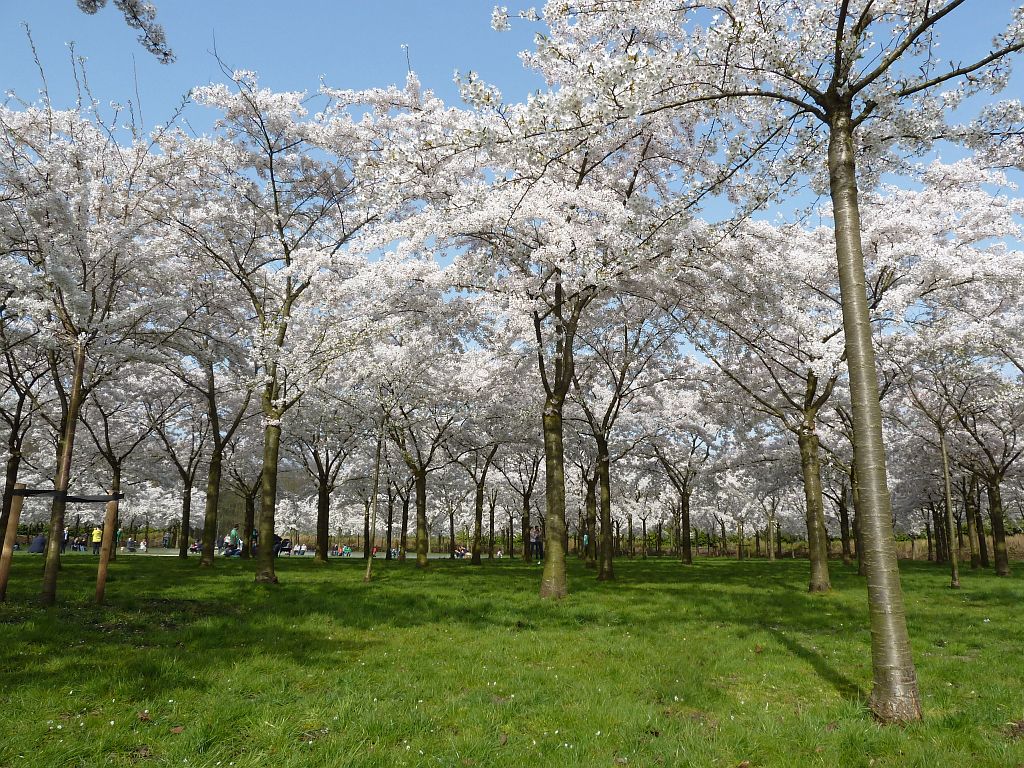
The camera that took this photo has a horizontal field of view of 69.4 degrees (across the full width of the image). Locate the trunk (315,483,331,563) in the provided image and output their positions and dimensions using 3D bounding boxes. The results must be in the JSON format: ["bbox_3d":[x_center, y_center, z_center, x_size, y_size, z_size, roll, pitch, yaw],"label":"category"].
[{"bbox_3d":[-8.059,5.881,31.453,0.472,3.273,0.472,3,-12,-14],"label":"trunk"}]

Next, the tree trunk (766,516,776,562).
[{"bbox_3d":[11.781,7.005,33.509,0.216,1.971,0.216,-4,-12,19],"label":"tree trunk"}]

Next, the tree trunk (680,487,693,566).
[{"bbox_3d":[6.972,5.688,29.506,0.326,2.932,0.326,-3,-12,13],"label":"tree trunk"}]

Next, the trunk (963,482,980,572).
[{"bbox_3d":[16.760,5.137,26.887,0.342,3.092,0.342,-7,-14,31],"label":"trunk"}]

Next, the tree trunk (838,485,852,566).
[{"bbox_3d":[12.973,5.515,28.812,0.280,3.018,0.280,-5,-13,23],"label":"tree trunk"}]

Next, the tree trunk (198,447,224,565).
[{"bbox_3d":[-10.910,4.510,27.015,0.439,4.174,0.439,5,-12,-21],"label":"tree trunk"}]

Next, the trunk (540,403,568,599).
[{"bbox_3d":[0.795,2.167,14.085,0.426,3.645,0.426,-1,-12,3],"label":"trunk"}]

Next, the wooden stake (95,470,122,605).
[{"bbox_3d":[-6.863,2.726,12.527,0.163,1.897,0.163,6,-13,-28],"label":"wooden stake"}]

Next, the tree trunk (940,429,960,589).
[{"bbox_3d":[9.875,2.781,16.707,0.161,3.527,0.161,-7,-13,29],"label":"tree trunk"}]

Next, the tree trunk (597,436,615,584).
[{"bbox_3d":[2.472,3.264,19.717,0.371,3.752,0.371,-1,-12,7],"label":"tree trunk"}]

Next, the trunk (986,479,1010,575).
[{"bbox_3d":[14.006,4.112,21.315,0.370,2.760,0.370,-7,-14,32],"label":"trunk"}]

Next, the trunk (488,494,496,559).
[{"bbox_3d":[-1.071,7.728,39.900,0.294,3.285,0.294,1,-12,-1],"label":"trunk"}]

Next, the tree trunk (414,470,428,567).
[{"bbox_3d":[-3.427,5.039,27.777,0.408,3.494,0.408,2,-12,-7],"label":"tree trunk"}]

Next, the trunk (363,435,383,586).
[{"bbox_3d":[-3.271,2.870,17.514,0.162,3.478,0.162,5,-13,-10],"label":"trunk"}]

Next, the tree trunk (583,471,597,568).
[{"bbox_3d":[2.828,4.960,26.890,0.377,3.330,0.377,-1,-12,6],"label":"tree trunk"}]

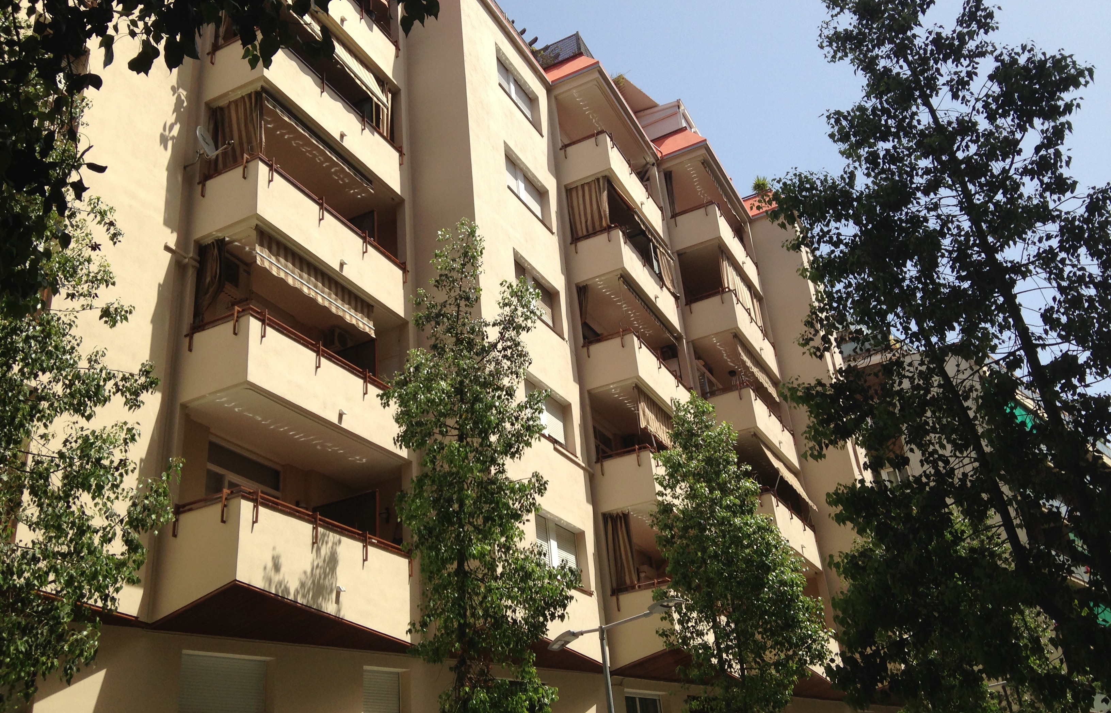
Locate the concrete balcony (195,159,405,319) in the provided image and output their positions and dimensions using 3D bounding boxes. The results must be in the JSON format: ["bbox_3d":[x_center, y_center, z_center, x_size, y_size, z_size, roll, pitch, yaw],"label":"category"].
[{"bbox_3d":[-4.445,-1.840,19.007,1.276,1.189,4.118,-17,-29,22],"label":"concrete balcony"}]

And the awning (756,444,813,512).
[{"bbox_3d":[6.197,3.123,28.416,0.493,1.218,3.944,-17,-29,22],"label":"awning"}]

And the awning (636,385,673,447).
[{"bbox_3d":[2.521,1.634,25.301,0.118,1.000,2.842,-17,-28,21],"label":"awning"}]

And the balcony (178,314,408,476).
[{"bbox_3d":[-4.353,0.797,18.156,1.470,1.176,4.263,-17,-28,21],"label":"balcony"}]

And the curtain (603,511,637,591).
[{"bbox_3d":[1.403,4.175,22.445,0.606,1.856,0.145,-17,-29,22],"label":"curtain"}]

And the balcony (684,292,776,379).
[{"bbox_3d":[5.259,-0.341,31.152,1.470,1.176,4.263,-17,-28,21],"label":"balcony"}]

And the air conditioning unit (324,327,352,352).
[{"bbox_3d":[-4.271,-0.334,20.887,0.274,0.470,0.676,-17,-28,21],"label":"air conditioning unit"}]

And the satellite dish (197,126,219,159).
[{"bbox_3d":[-5.923,-3.651,18.002,0.157,0.647,0.598,-21,-28,3],"label":"satellite dish"}]

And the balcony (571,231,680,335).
[{"bbox_3d":[1.879,-1.712,27.684,1.470,1.176,4.263,-17,-28,21],"label":"balcony"}]

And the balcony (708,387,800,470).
[{"bbox_3d":[5.523,2.285,29.857,1.470,1.176,4.263,-17,-28,21],"label":"balcony"}]

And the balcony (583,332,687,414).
[{"bbox_3d":[2.143,0.914,26.388,1.470,1.176,4.263,-17,-28,21],"label":"balcony"}]

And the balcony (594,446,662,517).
[{"bbox_3d":[2.407,3.540,25.093,1.470,1.176,4.263,-17,-28,21],"label":"balcony"}]

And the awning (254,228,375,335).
[{"bbox_3d":[-4.056,-1.204,18.258,0.261,0.682,3.190,-17,-29,22],"label":"awning"}]

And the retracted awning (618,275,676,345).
[{"bbox_3d":[2.355,-1.156,26.579,0.232,0.246,3.741,-17,-29,22],"label":"retracted awning"}]

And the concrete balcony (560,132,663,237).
[{"bbox_3d":[1.617,-4.296,28.274,1.276,1.218,3.857,-17,-29,22],"label":"concrete balcony"}]

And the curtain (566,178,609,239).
[{"bbox_3d":[0.851,-3.630,26.191,1.087,1.740,0.131,-17,-29,22],"label":"curtain"}]

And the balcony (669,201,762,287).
[{"bbox_3d":[4.889,-2.913,31.673,1.276,1.247,4.118,-17,-29,22],"label":"balcony"}]

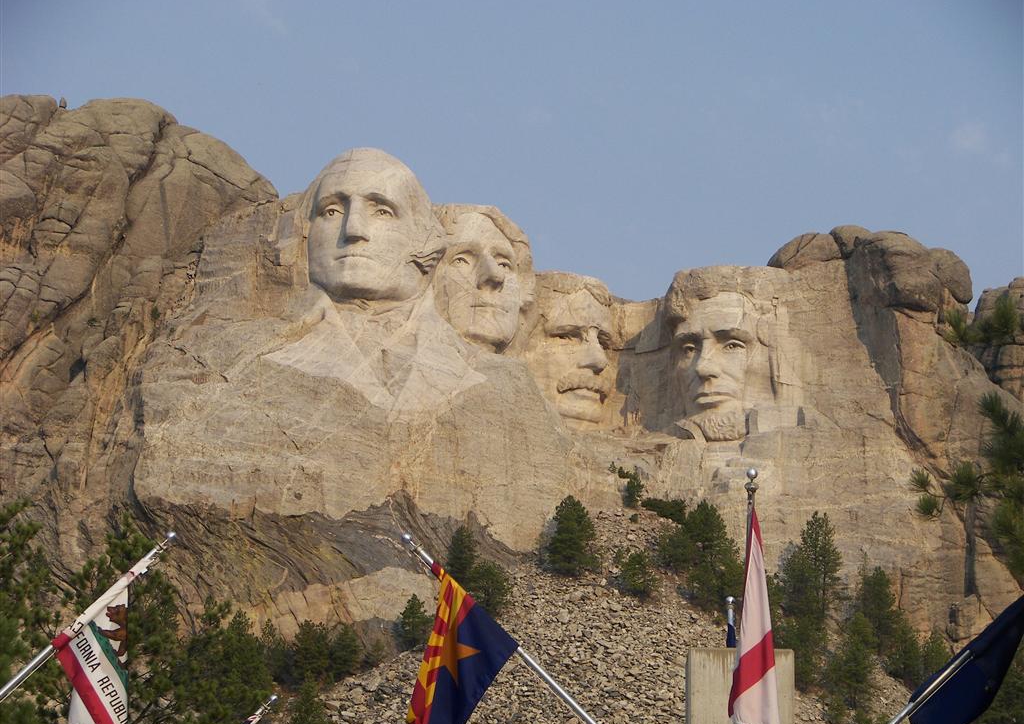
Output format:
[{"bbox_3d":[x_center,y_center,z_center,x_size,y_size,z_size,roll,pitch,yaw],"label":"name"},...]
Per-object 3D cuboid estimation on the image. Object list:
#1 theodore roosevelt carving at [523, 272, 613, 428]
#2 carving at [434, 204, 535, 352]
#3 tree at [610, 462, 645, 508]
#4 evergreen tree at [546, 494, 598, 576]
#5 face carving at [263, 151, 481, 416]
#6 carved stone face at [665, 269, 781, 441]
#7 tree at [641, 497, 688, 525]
[{"bbox_3d":[6.430,-1.330,472.950,10.500,18.000,9.500,11,-18,-36],"label":"theodore roosevelt carving"},{"bbox_3d":[-3.130,-9.510,464.890,11.500,17.000,10.000,8,-16,-27],"label":"carving"},{"bbox_3d":[12.830,13.720,453.610,3.600,5.000,3.500,0,-14,0],"label":"tree"},{"bbox_3d":[6.410,18.680,439.560,5.400,8.700,5.400,0,-14,0],"label":"evergreen tree"},{"bbox_3d":[-15.490,-9.120,456.650,24.000,29.500,17.000,-4,-15,15],"label":"face carving"},{"bbox_3d":[24.200,-0.860,469.380,12.800,19.300,9.500,-4,-15,14],"label":"carved stone face"},{"bbox_3d":[16.900,16.460,452.390,5.300,3.000,4.200,0,-14,0],"label":"tree"}]

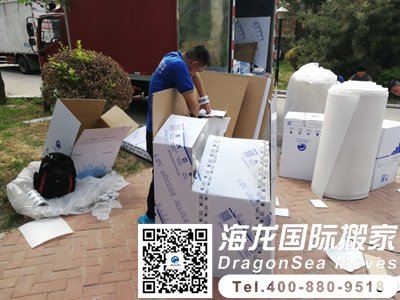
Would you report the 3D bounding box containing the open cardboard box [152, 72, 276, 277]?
[{"bbox_3d":[0.197,0.133,2.436,0.760,1.220,1.080,4,21,11],"label":"open cardboard box"}]

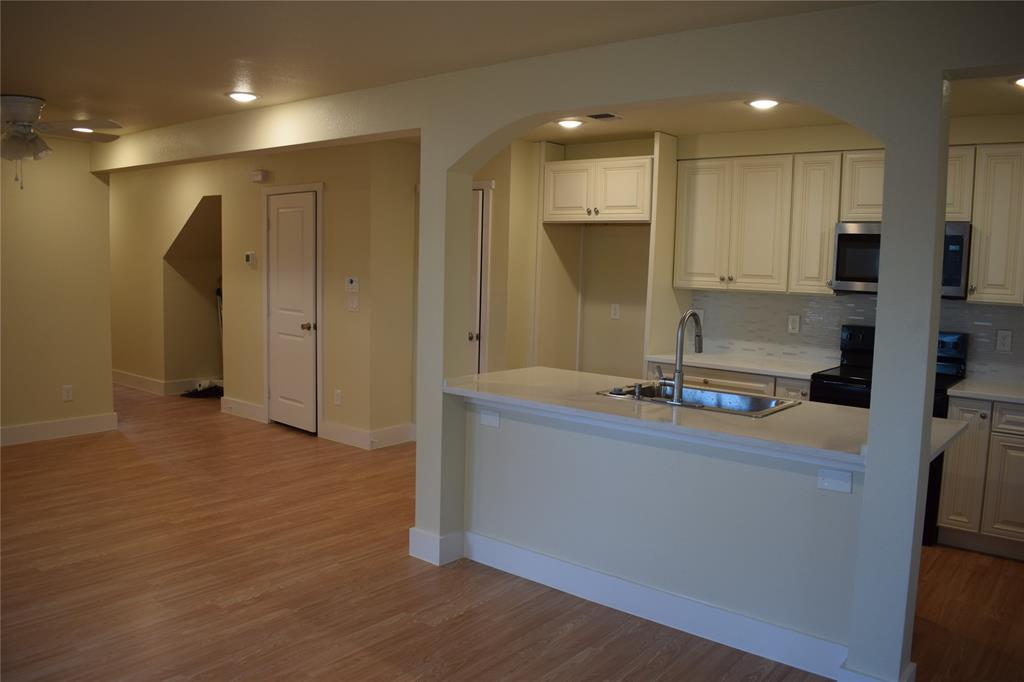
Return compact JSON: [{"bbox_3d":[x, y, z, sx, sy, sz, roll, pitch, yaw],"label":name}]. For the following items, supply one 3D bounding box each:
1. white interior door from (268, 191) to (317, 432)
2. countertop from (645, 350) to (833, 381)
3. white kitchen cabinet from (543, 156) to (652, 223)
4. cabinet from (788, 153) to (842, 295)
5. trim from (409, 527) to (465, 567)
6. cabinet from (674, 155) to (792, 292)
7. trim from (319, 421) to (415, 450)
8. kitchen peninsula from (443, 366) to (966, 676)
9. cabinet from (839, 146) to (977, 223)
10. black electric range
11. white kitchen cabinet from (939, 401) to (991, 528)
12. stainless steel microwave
[{"bbox_3d":[-1.936,-0.237,6.841,0.675,2.060,0.040,6,7,38],"label":"white interior door"},{"bbox_3d":[1.597,0.163,5.288,1.106,0.037,0.646,6,7,38],"label":"countertop"},{"bbox_3d":[0.795,-1.110,5.832,0.915,0.449,0.609,6,7,38],"label":"white kitchen cabinet"},{"bbox_3d":[2.043,-0.760,5.063,0.302,0.902,0.332,6,7,38],"label":"cabinet"},{"bbox_3d":[-0.393,1.062,4.046,0.225,0.147,0.191,6,7,38],"label":"trim"},{"bbox_3d":[1.602,-0.805,5.403,0.815,0.902,0.332,6,7,38],"label":"cabinet"},{"bbox_3d":[-1.274,0.777,6.665,0.675,0.148,0.485,6,7,38],"label":"trim"},{"bbox_3d":[0.737,0.738,3.662,2.300,0.920,1.015,6,7,38],"label":"kitchen peninsula"},{"bbox_3d":[2.457,-0.951,4.723,0.736,0.445,0.332,6,7,38],"label":"cabinet"},{"bbox_3d":[2.301,0.534,4.735,0.750,1.180,0.660,6,7,38],"label":"black electric range"},{"bbox_3d":[2.697,0.671,4.493,0.208,0.745,0.612,6,7,38],"label":"white kitchen cabinet"},{"bbox_3d":[2.430,-0.502,4.748,0.742,0.430,0.385,6,7,38],"label":"stainless steel microwave"}]

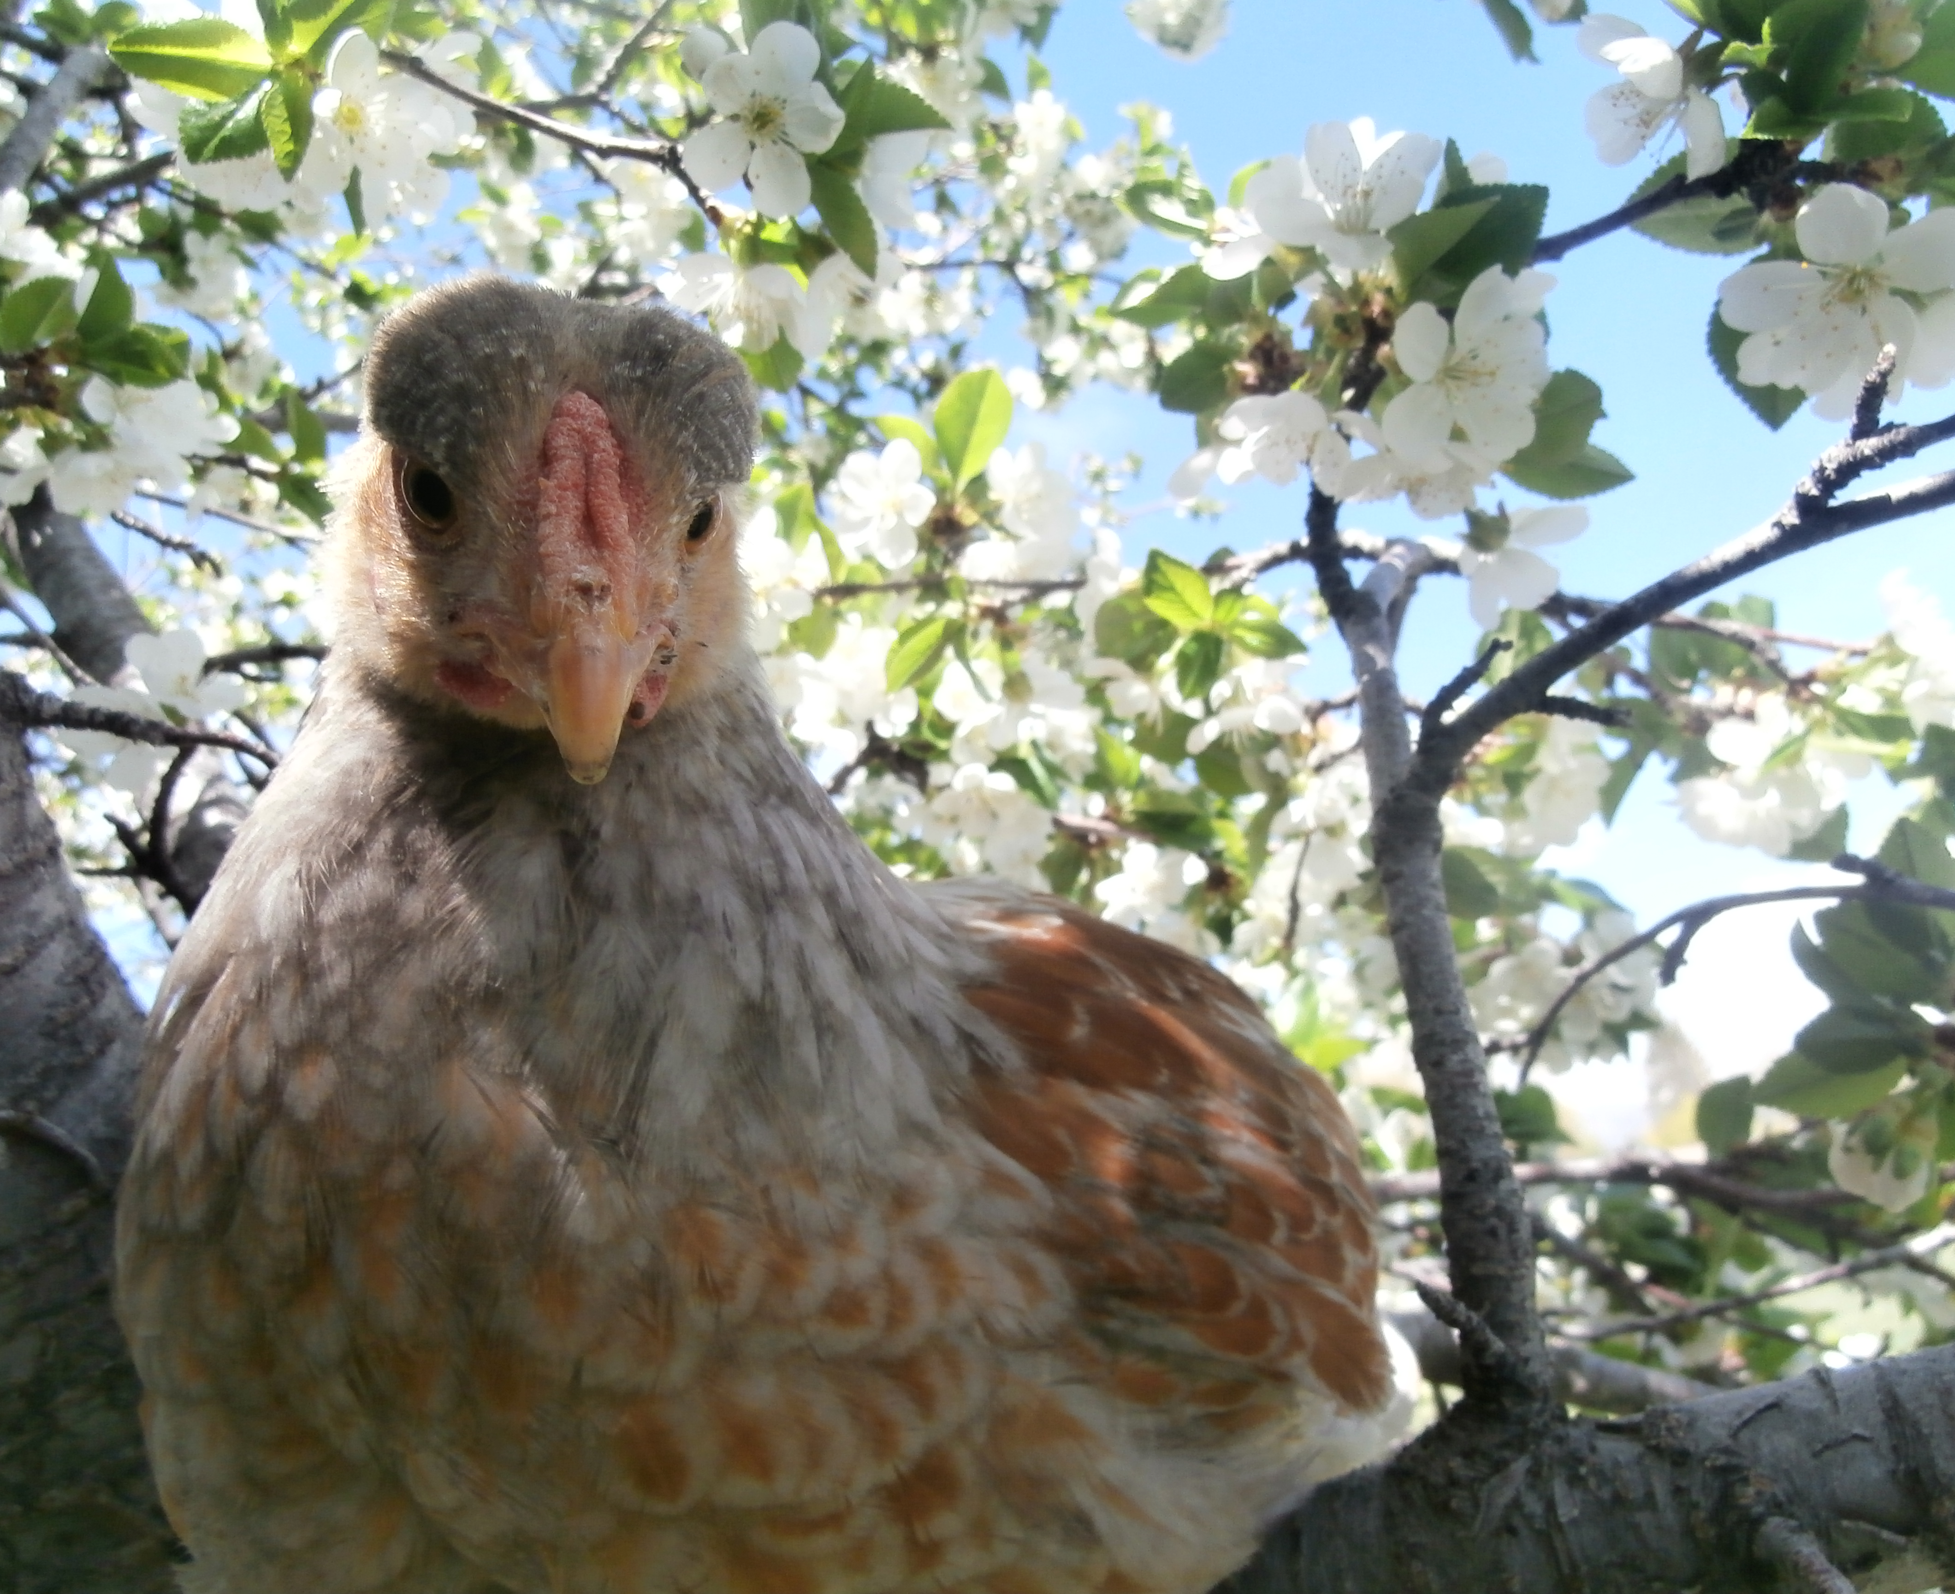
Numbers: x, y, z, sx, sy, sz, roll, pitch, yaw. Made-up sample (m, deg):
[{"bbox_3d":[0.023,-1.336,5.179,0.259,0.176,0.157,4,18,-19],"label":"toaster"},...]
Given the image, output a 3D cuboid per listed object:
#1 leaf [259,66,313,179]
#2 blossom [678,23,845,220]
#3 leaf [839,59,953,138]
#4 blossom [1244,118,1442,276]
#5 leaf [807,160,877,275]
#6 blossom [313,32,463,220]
[{"bbox_3d":[-0.181,-0.176,0.385,0.013,0.029,0.013,1,-13,-6],"label":"leaf"},{"bbox_3d":[-0.040,-0.126,0.277,0.033,0.036,0.014,2,17,-7],"label":"blossom"},{"bbox_3d":[-0.016,-0.134,0.285,0.024,0.017,0.007,15,-28,12],"label":"leaf"},{"bbox_3d":[0.062,-0.102,0.250,0.033,0.027,0.018,2,-30,-6],"label":"blossom"},{"bbox_3d":[-0.026,-0.110,0.280,0.013,0.024,0.006,-28,-9,16],"label":"leaf"},{"bbox_3d":[-0.156,-0.178,0.390,0.039,0.049,0.022,5,-14,-21],"label":"blossom"}]

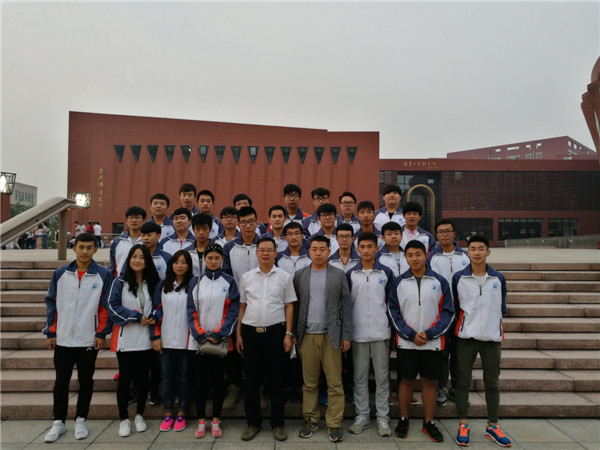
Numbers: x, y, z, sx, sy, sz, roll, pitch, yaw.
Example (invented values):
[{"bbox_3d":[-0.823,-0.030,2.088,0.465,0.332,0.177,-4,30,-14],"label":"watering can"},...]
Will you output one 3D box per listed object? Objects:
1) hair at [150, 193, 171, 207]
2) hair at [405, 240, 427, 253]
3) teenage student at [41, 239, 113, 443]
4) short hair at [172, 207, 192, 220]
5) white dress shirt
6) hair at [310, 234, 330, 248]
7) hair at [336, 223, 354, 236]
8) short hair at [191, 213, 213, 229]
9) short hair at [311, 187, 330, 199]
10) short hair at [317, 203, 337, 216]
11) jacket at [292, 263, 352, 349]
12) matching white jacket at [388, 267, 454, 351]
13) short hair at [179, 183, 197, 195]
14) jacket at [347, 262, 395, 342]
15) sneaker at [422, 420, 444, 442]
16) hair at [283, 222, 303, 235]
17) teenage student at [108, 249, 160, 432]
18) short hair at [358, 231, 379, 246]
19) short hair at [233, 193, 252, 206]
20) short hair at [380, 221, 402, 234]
[{"bbox_3d":[-1.635,-0.289,5.479,0.215,0.160,0.205,0,-1,-7],"label":"hair"},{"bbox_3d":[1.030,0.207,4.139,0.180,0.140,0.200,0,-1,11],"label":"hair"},{"bbox_3d":[-1.969,0.943,4.150,0.580,1.770,0.350,1,-1,-13],"label":"teenage student"},{"bbox_3d":[-1.259,-0.113,5.024,0.200,0.150,0.205,0,-1,-8],"label":"short hair"},{"bbox_3d":[-0.286,0.620,4.120,0.510,0.560,0.290,0,0,-3],"label":"white dress shirt"},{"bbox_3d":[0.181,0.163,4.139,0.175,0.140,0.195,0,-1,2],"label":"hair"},{"bbox_3d":[0.447,0.060,4.620,0.178,0.150,0.205,0,-1,3],"label":"hair"},{"bbox_3d":[-0.967,-0.024,4.621,0.195,0.180,0.220,0,0,-12],"label":"short hair"},{"bbox_3d":[0.245,-0.360,5.601,0.200,0.165,0.210,0,0,0],"label":"short hair"},{"bbox_3d":[0.295,-0.152,5.151,0.200,0.170,0.215,0,0,0],"label":"short hair"},{"bbox_3d":[0.197,0.694,4.094,0.530,0.760,0.300,0,-1,2],"label":"jacket"},{"bbox_3d":[1.077,0.734,4.140,0.570,0.710,0.330,0,0,10],"label":"matching white jacket"},{"bbox_3d":[-1.375,-0.431,5.732,0.200,0.155,0.205,0,-1,-6],"label":"short hair"},{"bbox_3d":[0.634,0.695,4.250,0.500,0.710,0.290,0,0,7],"label":"jacket"},{"bbox_3d":[1.187,1.807,4.162,0.105,0.110,0.285,0,0,-13],"label":"sneaker"},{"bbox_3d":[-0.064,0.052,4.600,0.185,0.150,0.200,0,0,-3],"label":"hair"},{"bbox_3d":[-1.470,0.996,4.157,0.460,1.650,0.360,0,-1,-14],"label":"teenage student"},{"bbox_3d":[0.620,0.148,4.271,0.180,0.165,0.205,0,0,9],"label":"short hair"},{"bbox_3d":[-0.671,-0.285,5.509,0.210,0.160,0.205,0,-1,-5],"label":"short hair"},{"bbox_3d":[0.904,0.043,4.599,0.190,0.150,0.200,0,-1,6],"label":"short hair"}]

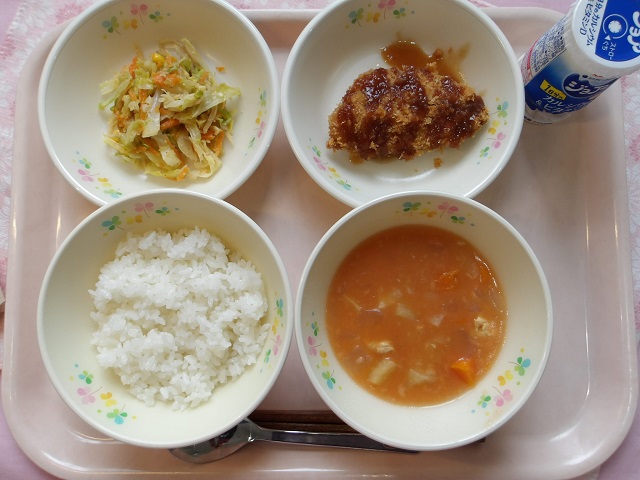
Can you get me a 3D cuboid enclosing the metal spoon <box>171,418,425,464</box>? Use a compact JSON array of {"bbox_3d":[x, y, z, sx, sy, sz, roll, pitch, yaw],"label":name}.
[{"bbox_3d":[-0.019,0.121,0.308,0.162,0.018,0.039,4,85,1],"label":"metal spoon"}]

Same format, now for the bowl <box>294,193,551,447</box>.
[{"bbox_3d":[0.056,0.044,0.295,0.138,0.057,0.138,0,85,1],"label":"bowl"}]

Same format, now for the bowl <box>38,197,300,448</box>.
[{"bbox_3d":[-0.083,0.043,0.296,0.138,0.057,0.138,0,85,1],"label":"bowl"}]

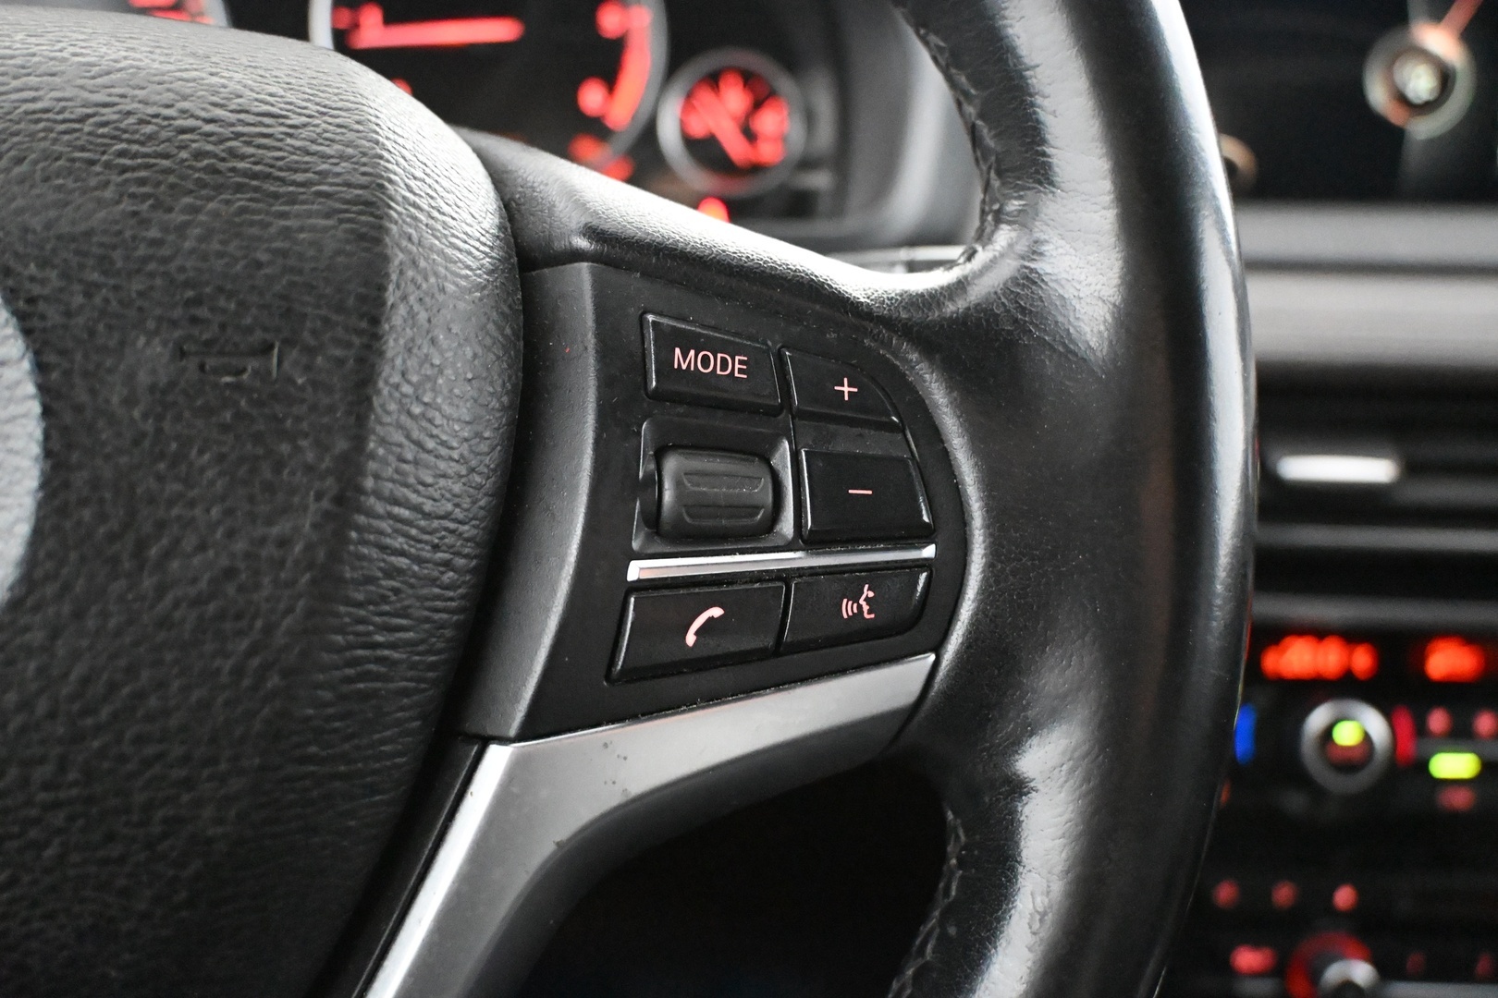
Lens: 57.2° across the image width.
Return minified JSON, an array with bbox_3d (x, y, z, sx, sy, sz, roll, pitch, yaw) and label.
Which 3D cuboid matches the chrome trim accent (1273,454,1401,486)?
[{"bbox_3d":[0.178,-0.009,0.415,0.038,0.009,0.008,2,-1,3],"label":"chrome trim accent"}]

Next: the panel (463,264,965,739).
[{"bbox_3d":[-0.005,0.000,0.203,0.074,0.070,0.020,2,-5,0],"label":"panel"}]

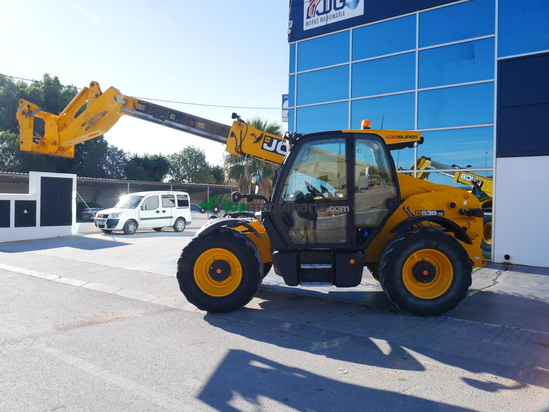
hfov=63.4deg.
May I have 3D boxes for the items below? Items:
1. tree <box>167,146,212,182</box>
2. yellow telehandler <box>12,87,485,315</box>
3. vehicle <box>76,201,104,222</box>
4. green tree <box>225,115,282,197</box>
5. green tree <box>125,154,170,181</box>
[{"bbox_3d":[-7.200,-2.100,38.000,4.000,5.900,4.000,1,1,5],"label":"tree"},{"bbox_3d":[-0.456,-0.307,7.064,7.050,3.480,2.300,1,1,5],"label":"yellow telehandler"},{"bbox_3d":[-11.500,0.420,26.400,1.780,1.450,4.400,0,1,-45],"label":"vehicle"},{"bbox_3d":[-1.300,-2.400,29.000,4.200,6.900,4.200,1,1,5],"label":"green tree"},{"bbox_3d":[-10.900,-1.800,38.000,4.000,5.200,4.000,1,1,5],"label":"green tree"}]

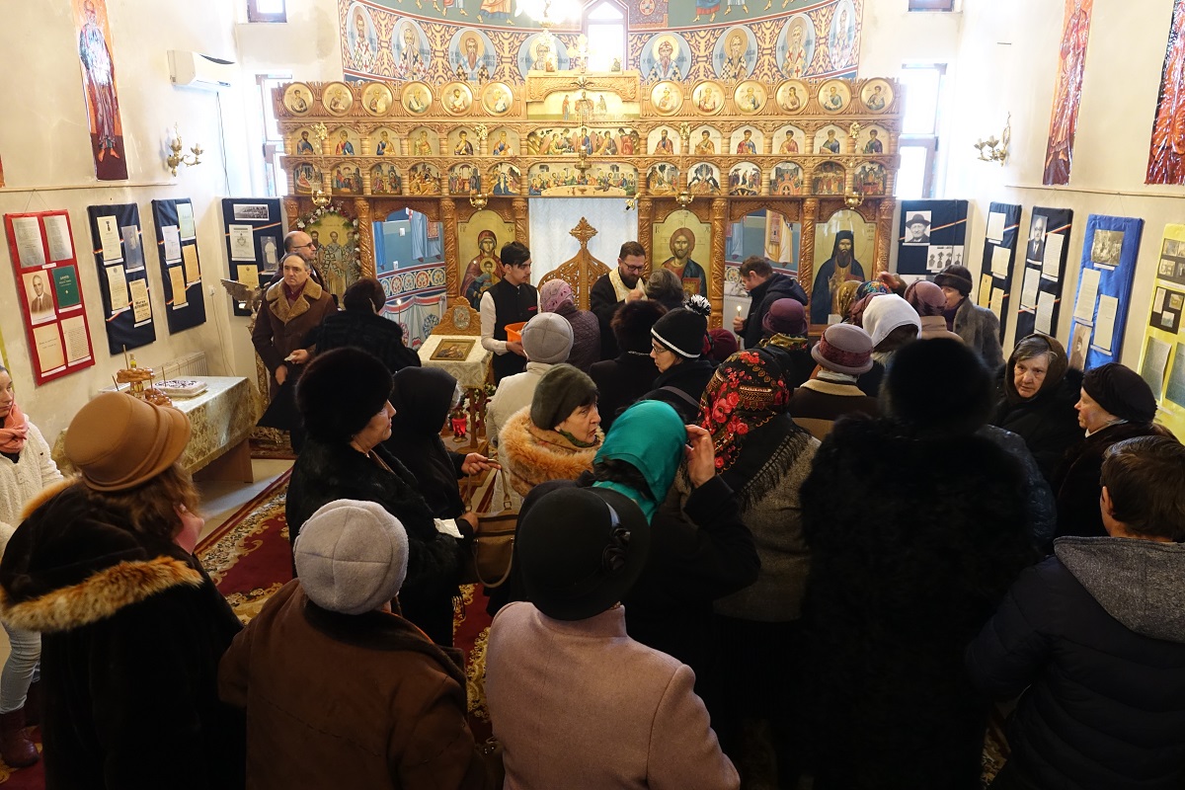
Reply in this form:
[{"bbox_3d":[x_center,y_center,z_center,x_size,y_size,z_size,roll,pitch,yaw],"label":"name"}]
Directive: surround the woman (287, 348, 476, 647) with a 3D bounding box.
[{"bbox_3d":[-0.707,0.679,2.743,0.500,1.680,0.520,-9,18,-31],"label":"woman"}]

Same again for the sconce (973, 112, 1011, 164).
[{"bbox_3d":[3.032,-1.936,5.980,0.210,0.430,0.340,1,15,3],"label":"sconce"}]

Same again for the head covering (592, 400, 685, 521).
[{"bbox_3d":[0.135,0.176,2.220,0.230,0.310,0.270,12,19,36],"label":"head covering"}]

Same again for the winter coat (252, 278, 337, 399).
[{"bbox_3d":[-2.173,-0.395,5.803,0.600,0.950,0.360,-2,16,-8],"label":"winter coat"}]

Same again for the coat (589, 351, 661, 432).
[{"bbox_3d":[0.219,0.247,3.908,0.540,0.960,0.380,1,16,6],"label":"coat"}]

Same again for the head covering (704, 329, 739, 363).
[{"bbox_3d":[0.694,-0.255,4.286,0.210,0.180,0.220,-3,16,-10],"label":"head covering"}]

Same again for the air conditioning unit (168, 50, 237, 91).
[{"bbox_3d":[-3.150,-2.633,6.465,0.200,0.260,0.770,0,16,1],"label":"air conditioning unit"}]

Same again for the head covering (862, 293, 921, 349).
[{"bbox_3d":[1.447,-0.361,3.840,0.230,0.260,0.260,-7,17,-24],"label":"head covering"}]

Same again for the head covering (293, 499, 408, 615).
[{"bbox_3d":[-0.506,0.333,1.650,0.240,0.200,0.250,0,15,0],"label":"head covering"}]

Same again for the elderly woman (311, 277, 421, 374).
[{"bbox_3d":[-1.361,0.093,4.840,0.580,1.616,0.420,5,17,18],"label":"elderly woman"}]

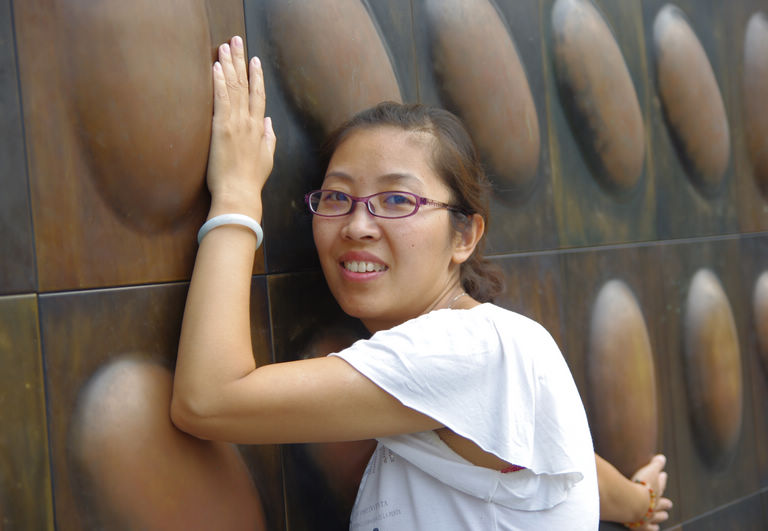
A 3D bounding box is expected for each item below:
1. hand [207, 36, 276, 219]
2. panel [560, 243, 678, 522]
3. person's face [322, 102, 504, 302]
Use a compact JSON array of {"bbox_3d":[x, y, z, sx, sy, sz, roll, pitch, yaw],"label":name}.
[{"bbox_3d":[-0.147,-0.143,1.540,0.042,0.182,0.081,-7,-10,36],"label":"hand"},{"bbox_3d":[0.371,0.194,2.207,0.050,0.446,0.315,-5,0,36],"label":"panel"},{"bbox_3d":[0.022,-0.058,1.540,0.160,0.220,0.185,0,-9,21],"label":"person's face"}]

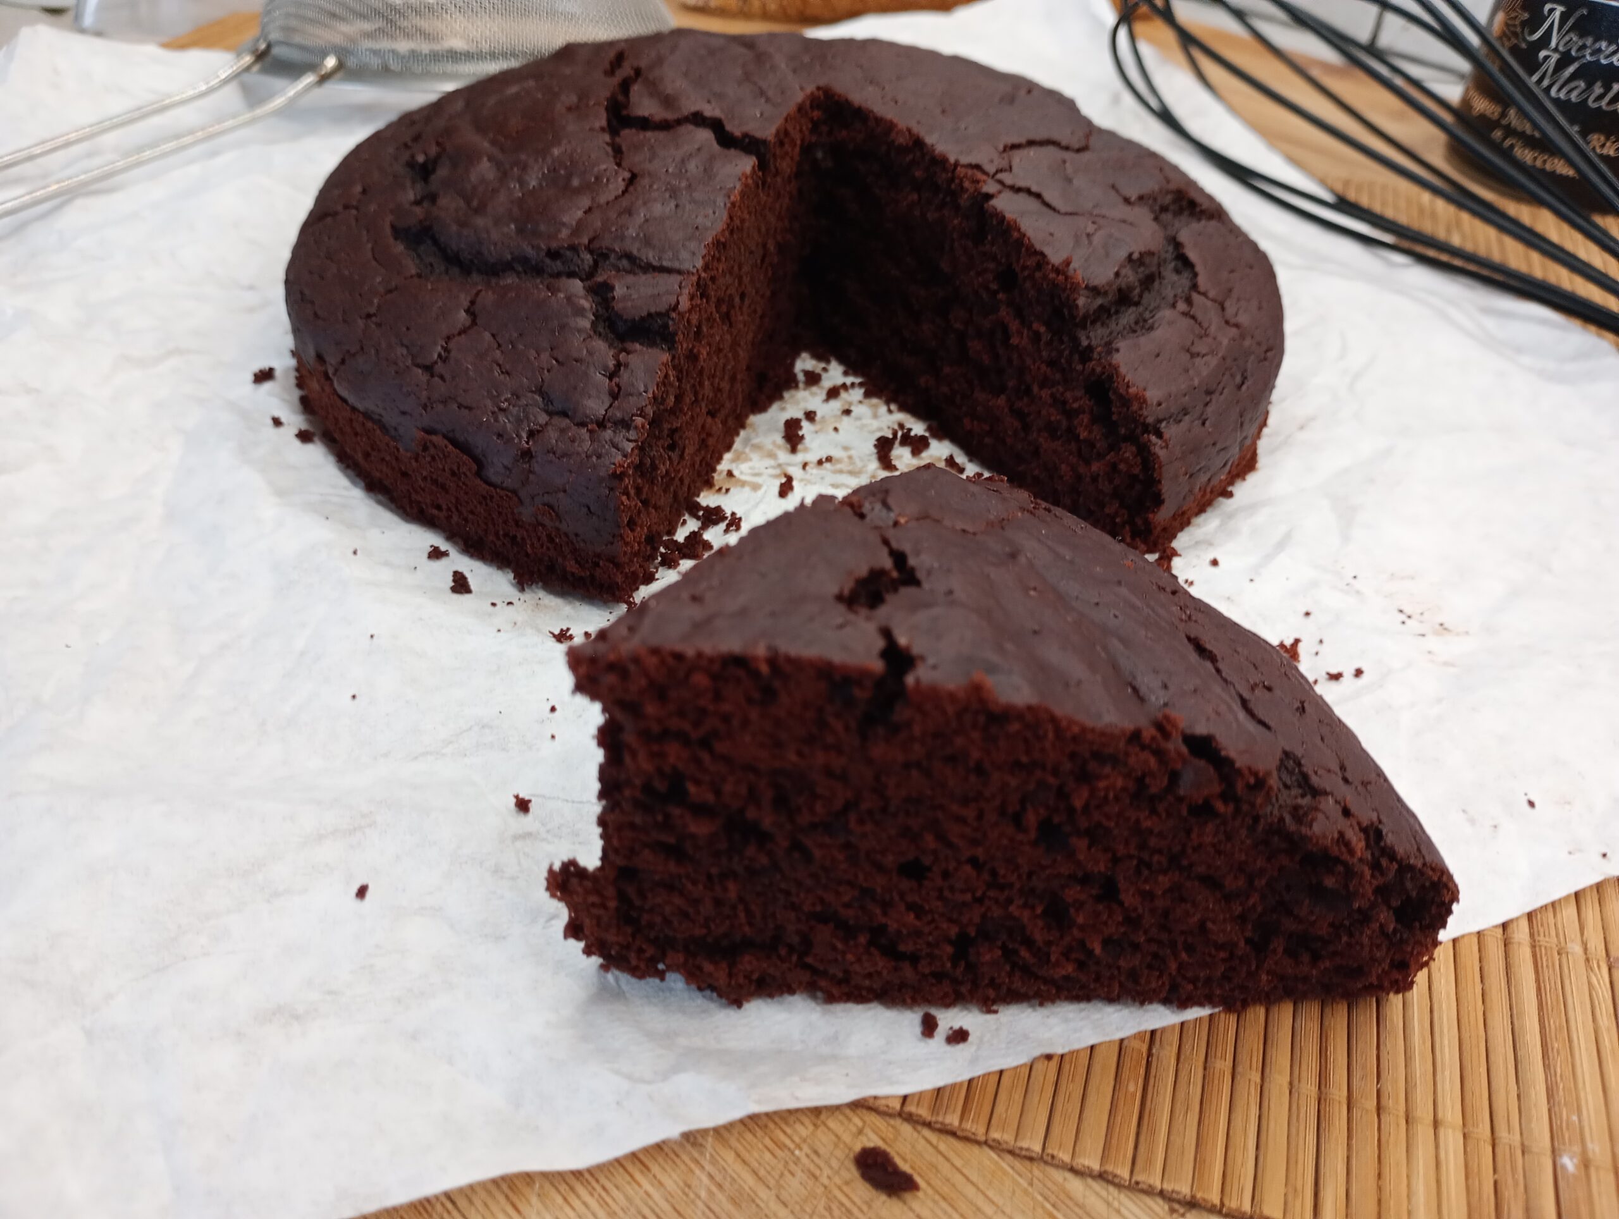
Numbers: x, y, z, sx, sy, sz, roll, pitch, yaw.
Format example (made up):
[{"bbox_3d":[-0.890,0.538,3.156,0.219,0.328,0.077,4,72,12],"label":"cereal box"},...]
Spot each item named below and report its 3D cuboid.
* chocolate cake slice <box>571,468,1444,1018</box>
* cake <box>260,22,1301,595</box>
[{"bbox_3d":[0.025,0.000,0.185,0.111,0.056,0.086,2,39,-4],"label":"chocolate cake slice"},{"bbox_3d":[-0.003,-0.089,0.294,0.218,0.056,0.212,-5,40,-12],"label":"cake"}]

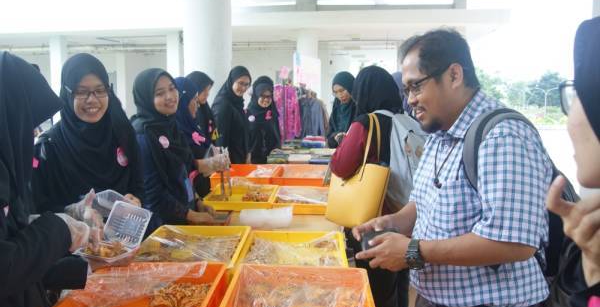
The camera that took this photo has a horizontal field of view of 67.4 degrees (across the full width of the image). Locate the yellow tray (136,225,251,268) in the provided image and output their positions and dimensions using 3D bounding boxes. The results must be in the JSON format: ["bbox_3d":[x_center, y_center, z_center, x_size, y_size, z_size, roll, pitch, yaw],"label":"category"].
[{"bbox_3d":[-0.448,0.415,1.882,0.426,0.075,0.510,1,7,1],"label":"yellow tray"}]

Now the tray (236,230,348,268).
[{"bbox_3d":[-0.019,0.426,1.817,0.414,0.075,0.510,1,7,1],"label":"tray"}]

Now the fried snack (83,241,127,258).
[{"bbox_3d":[-0.574,0.282,1.320,0.125,0.045,0.100,-1,7,-14],"label":"fried snack"}]

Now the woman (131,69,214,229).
[{"bbox_3d":[-0.702,0.320,2.476,0.450,1.570,0.450,3,7,22],"label":"woman"}]

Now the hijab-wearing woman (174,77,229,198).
[{"bbox_3d":[-0.647,0.277,2.974,0.450,1.540,0.450,1,7,7],"label":"hijab-wearing woman"}]

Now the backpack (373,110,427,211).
[{"bbox_3d":[0.526,0.039,2.200,0.250,0.460,0.300,4,8,30],"label":"backpack"}]

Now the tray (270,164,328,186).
[{"bbox_3d":[0.005,0.195,3.476,0.396,0.105,0.522,1,7,3],"label":"tray"}]

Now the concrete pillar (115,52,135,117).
[{"bbox_3d":[-7.917,-2.830,19.976,0.420,3.600,0.420,-1,7,-10],"label":"concrete pillar"}]

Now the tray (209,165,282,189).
[{"bbox_3d":[-0.403,0.196,3.445,0.426,0.105,0.522,1,7,3],"label":"tray"}]

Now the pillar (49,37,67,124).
[{"bbox_3d":[-8.234,-2.272,15.269,0.420,3.600,0.420,-1,7,-10],"label":"pillar"}]

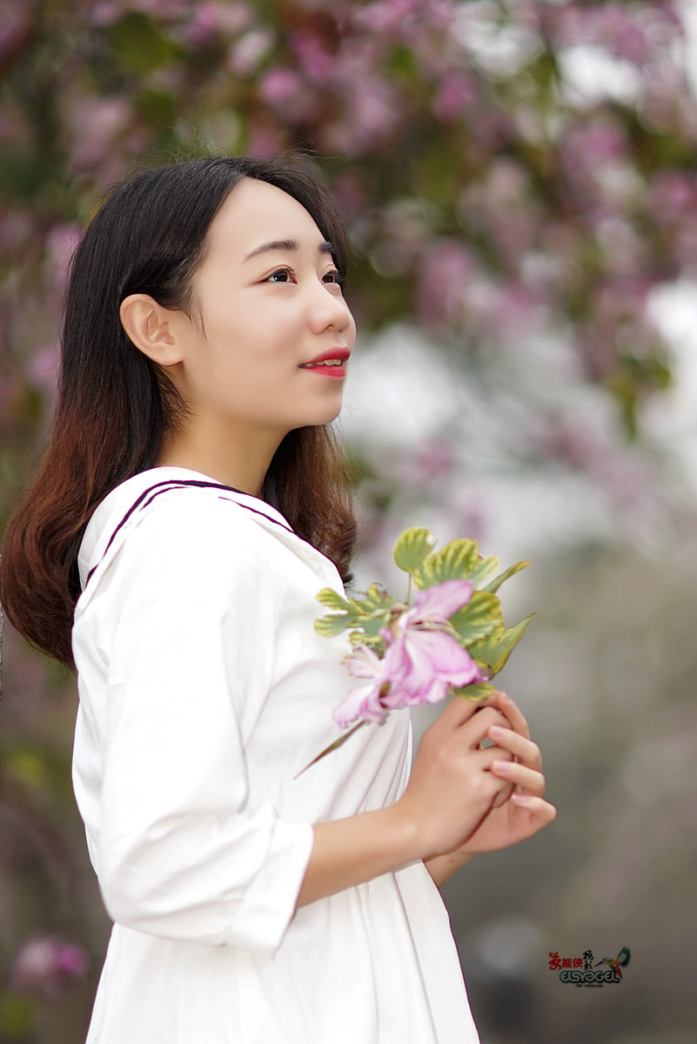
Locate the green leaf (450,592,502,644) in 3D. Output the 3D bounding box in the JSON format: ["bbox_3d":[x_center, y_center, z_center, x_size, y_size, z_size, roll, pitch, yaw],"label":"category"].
[{"bbox_3d":[0.096,0.073,1.880,0.042,0.042,0.022,0,0,-11],"label":"green leaf"}]

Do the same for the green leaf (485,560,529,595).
[{"bbox_3d":[0.121,0.043,1.900,0.046,0.012,0.028,-36,0,0],"label":"green leaf"}]

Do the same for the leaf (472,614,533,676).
[{"bbox_3d":[0.117,0.094,1.880,0.060,0.033,0.028,-44,0,0],"label":"leaf"}]

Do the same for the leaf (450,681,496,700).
[{"bbox_3d":[0.094,0.128,1.880,0.035,0.016,0.028,0,0,0],"label":"leaf"}]

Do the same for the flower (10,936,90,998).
[{"bbox_3d":[-0.413,0.612,3.400,0.105,0.083,0.085,0,0,0],"label":"flower"}]

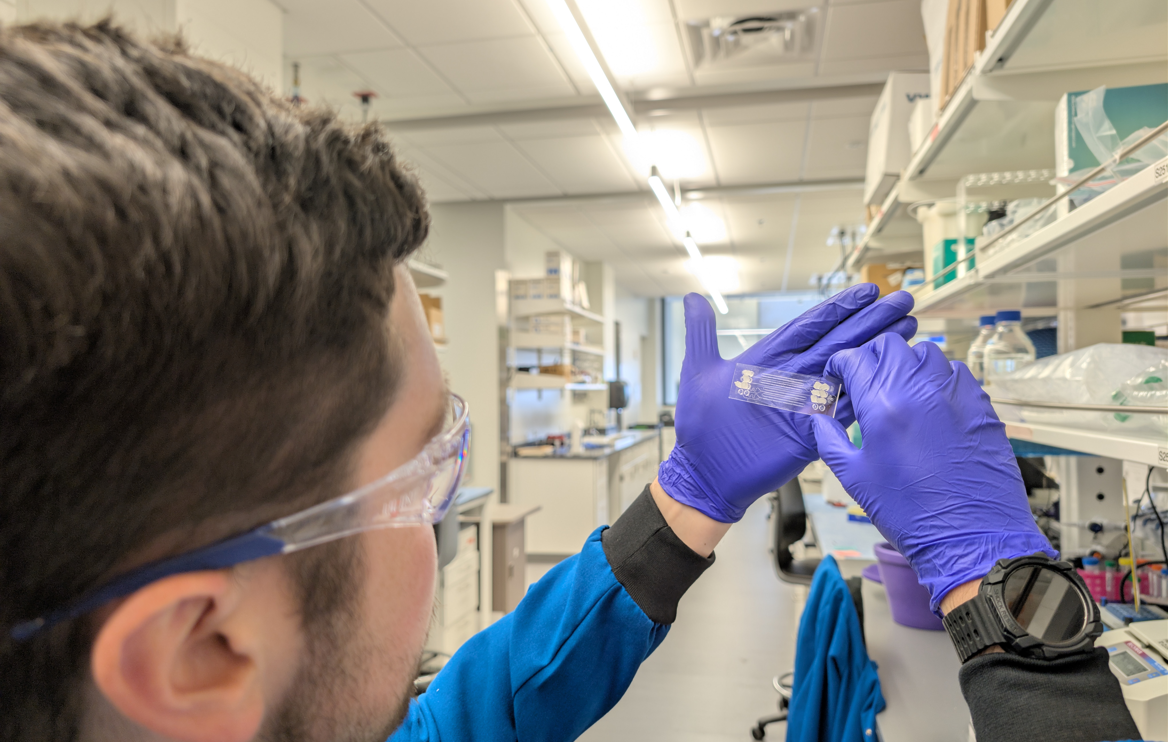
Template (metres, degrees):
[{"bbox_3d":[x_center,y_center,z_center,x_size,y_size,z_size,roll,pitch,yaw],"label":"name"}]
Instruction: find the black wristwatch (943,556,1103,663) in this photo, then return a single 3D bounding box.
[{"bbox_3d":[0.240,0.140,0.449,0.070,0.054,0.059,-4,-40,-7],"label":"black wristwatch"}]

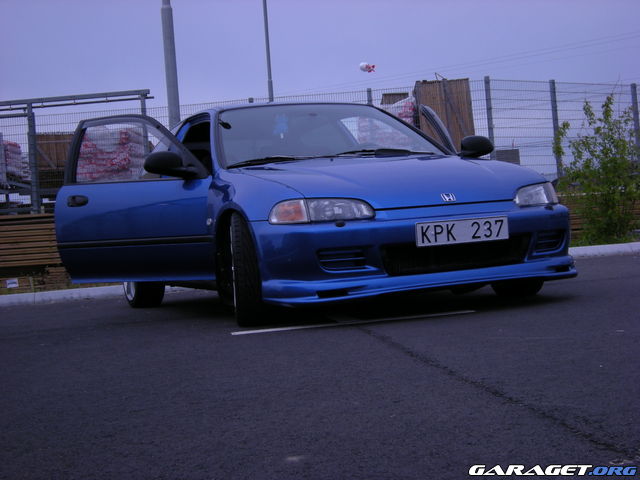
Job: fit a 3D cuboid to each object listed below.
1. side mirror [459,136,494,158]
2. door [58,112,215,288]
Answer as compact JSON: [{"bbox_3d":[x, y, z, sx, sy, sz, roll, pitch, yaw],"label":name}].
[{"bbox_3d":[0.949,-0.556,6.846,0.220,0.125,0.130,-4,1,3],"label":"side mirror"},{"bbox_3d":[-1.040,-0.254,6.450,1.210,0.980,0.260,-4,1,36],"label":"door"}]

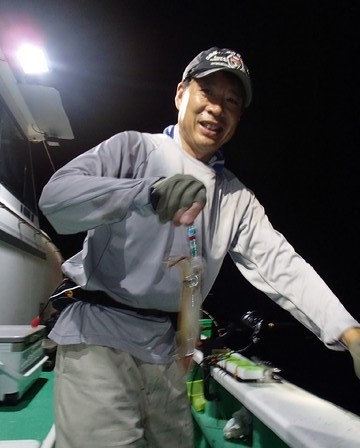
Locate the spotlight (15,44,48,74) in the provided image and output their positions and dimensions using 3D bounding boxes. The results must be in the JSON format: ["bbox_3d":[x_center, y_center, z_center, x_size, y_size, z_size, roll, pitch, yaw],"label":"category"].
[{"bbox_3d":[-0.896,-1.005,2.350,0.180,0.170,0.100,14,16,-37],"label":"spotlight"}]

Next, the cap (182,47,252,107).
[{"bbox_3d":[0.106,-0.390,0.985,0.178,0.150,0.260,19,-1,-24],"label":"cap"}]

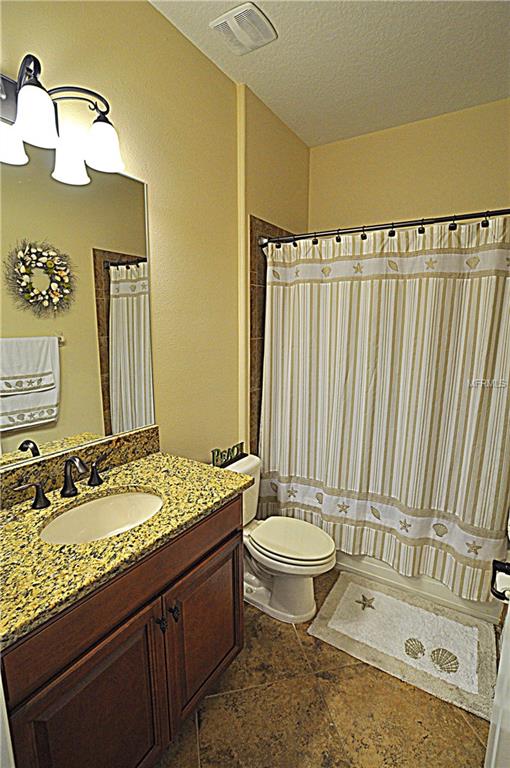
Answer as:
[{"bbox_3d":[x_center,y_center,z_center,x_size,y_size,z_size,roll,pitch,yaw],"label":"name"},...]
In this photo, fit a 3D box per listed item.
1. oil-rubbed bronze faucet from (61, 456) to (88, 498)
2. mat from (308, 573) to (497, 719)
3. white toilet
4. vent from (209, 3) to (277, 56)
[{"bbox_3d":[-0.637,0.328,1.212,0.155,0.147,0.058,6,10,33],"label":"oil-rubbed bronze faucet"},{"bbox_3d":[0.700,1.190,1.633,0.745,0.020,0.485,6,10,33],"label":"mat"},{"bbox_3d":[0.064,0.803,1.791,0.730,0.730,0.420,6,10,33],"label":"white toilet"},{"bbox_3d":[-0.049,-1.598,1.564,0.240,0.035,0.231,6,10,33],"label":"vent"}]

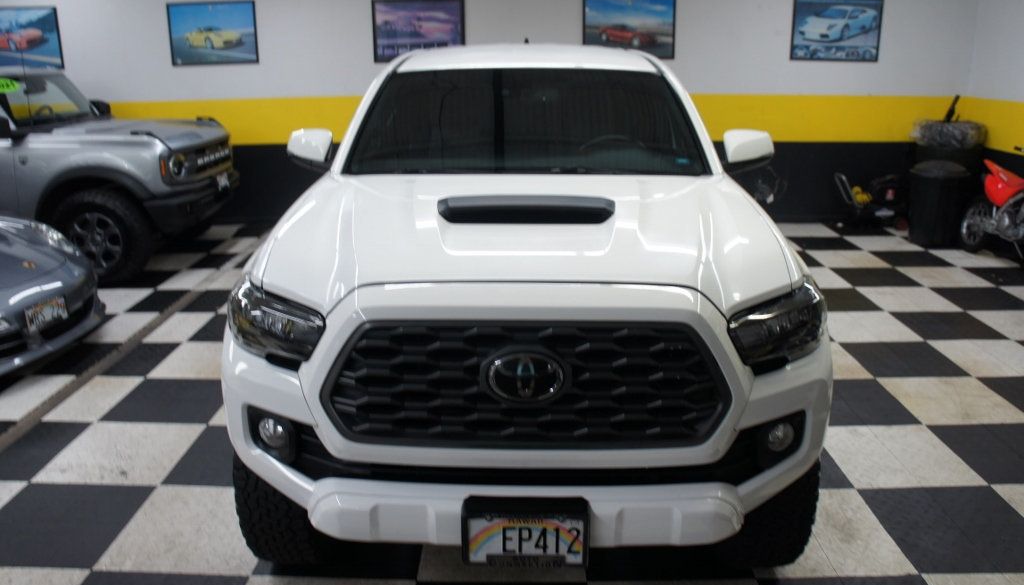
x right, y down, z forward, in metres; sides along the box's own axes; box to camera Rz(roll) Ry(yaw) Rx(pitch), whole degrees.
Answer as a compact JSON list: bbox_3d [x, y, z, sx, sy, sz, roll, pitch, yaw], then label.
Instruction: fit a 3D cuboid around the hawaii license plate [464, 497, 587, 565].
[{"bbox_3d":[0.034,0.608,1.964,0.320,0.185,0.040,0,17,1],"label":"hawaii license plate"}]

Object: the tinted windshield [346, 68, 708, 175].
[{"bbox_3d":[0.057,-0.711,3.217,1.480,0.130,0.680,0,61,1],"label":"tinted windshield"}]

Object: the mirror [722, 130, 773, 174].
[{"bbox_3d":[1.010,-0.608,3.293,0.220,0.185,0.150,0,17,1],"label":"mirror"}]

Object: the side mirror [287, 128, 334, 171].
[{"bbox_3d":[-0.868,-0.619,3.326,0.215,0.180,0.150,0,17,1],"label":"side mirror"}]

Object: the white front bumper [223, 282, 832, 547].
[{"bbox_3d":[0.037,0.310,2.103,1.870,0.590,0.520,0,17,1],"label":"white front bumper"}]

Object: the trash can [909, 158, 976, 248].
[{"bbox_3d":[4.253,-0.880,7.709,0.600,0.730,0.600,0,17,1],"label":"trash can"}]

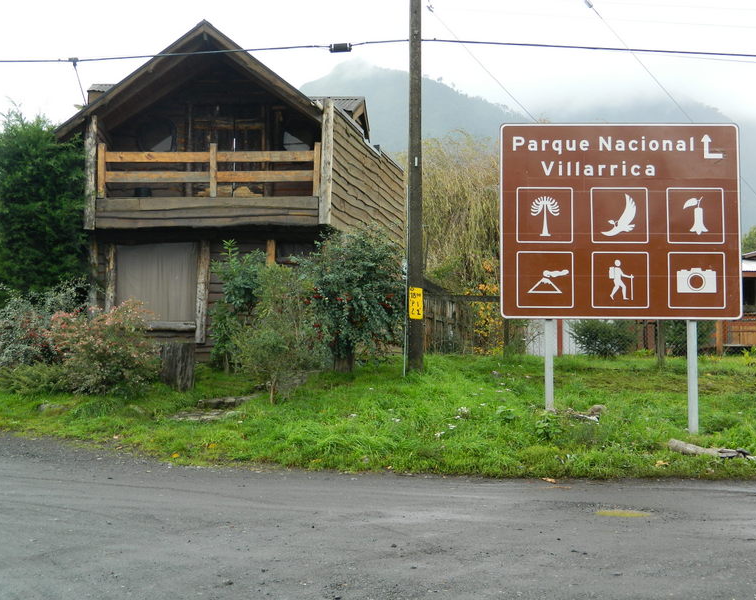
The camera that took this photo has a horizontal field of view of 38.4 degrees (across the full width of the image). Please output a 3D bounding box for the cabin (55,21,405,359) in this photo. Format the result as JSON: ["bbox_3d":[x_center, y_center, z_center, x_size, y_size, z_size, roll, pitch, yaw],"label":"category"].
[{"bbox_3d":[-3.033,-2.028,25.539,5.700,6.700,8.200,0,-2,9],"label":"cabin"}]

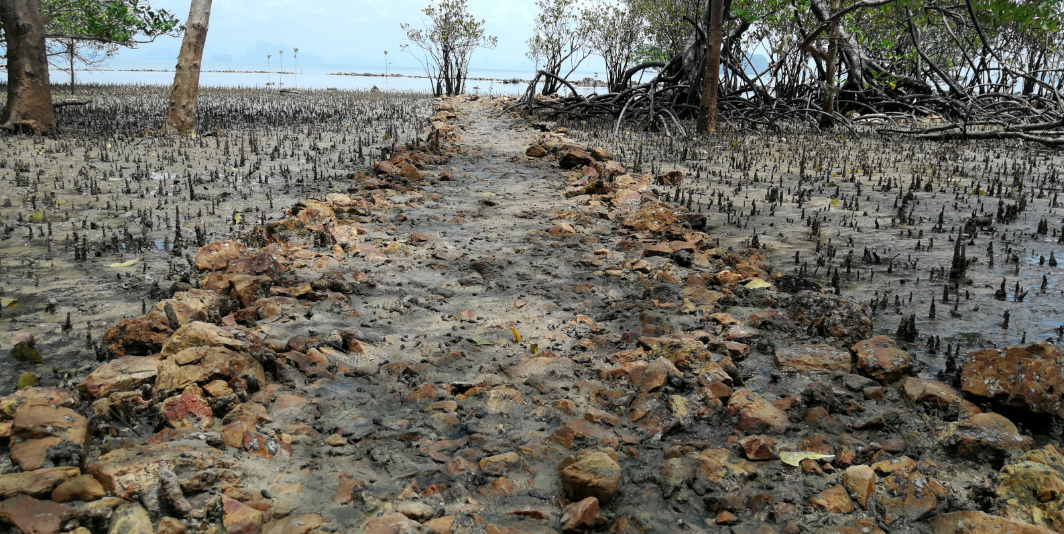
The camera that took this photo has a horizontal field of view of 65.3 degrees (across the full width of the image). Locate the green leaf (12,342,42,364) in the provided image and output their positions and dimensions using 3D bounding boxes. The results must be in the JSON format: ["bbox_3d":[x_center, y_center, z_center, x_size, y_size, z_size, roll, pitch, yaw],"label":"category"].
[{"bbox_3d":[-1.689,0.287,2.776,0.084,0.060,0.075,-7,16,-32],"label":"green leaf"}]

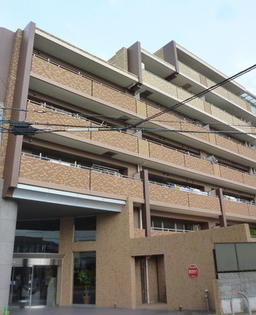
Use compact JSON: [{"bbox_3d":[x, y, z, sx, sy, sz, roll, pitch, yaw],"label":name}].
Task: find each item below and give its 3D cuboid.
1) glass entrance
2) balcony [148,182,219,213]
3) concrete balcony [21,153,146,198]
[{"bbox_3d":[-5.299,7.154,17.029,2.800,2.120,0.250,-4,-21,6],"label":"glass entrance"},{"bbox_3d":[3.801,3.077,21.822,7.577,1.277,1.400,15,-26,-37],"label":"balcony"},{"bbox_3d":[-2.469,1.378,16.857,7.768,1.277,1.400,15,-26,-37],"label":"concrete balcony"}]

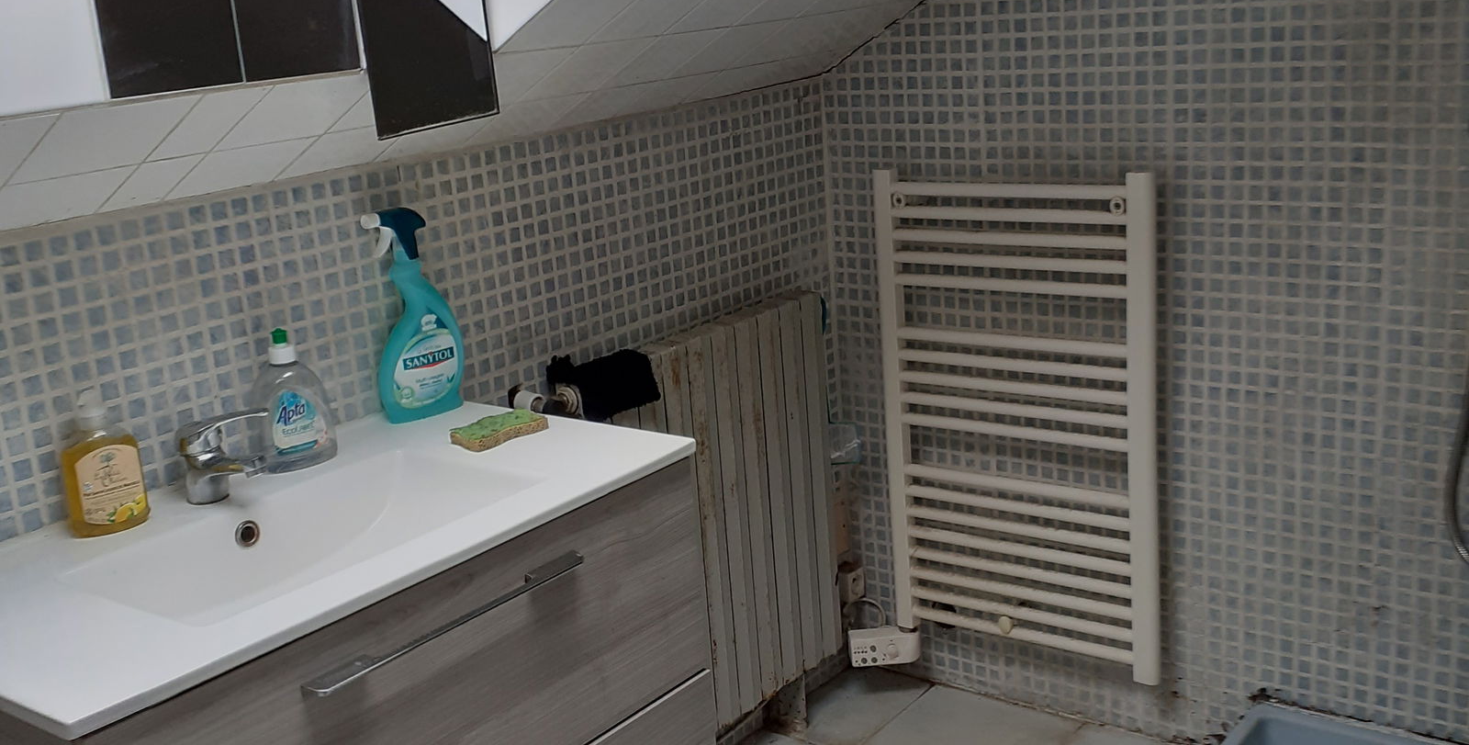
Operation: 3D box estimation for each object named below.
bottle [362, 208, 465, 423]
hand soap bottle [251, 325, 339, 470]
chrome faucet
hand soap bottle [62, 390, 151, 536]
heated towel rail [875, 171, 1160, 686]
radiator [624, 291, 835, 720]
[{"bbox_3d":[-0.422,-0.079,1.979,0.107,0.278,0.054,-15,18,-33],"label":"bottle"},{"bbox_3d":[-0.539,0.027,1.835,0.101,0.167,0.054,-15,18,-33],"label":"hand soap bottle"},{"bbox_3d":[-0.562,0.092,1.696,0.156,0.116,0.048,7,19,37],"label":"chrome faucet"},{"bbox_3d":[-0.685,0.095,1.651,0.075,0.153,0.048,-15,18,-33],"label":"hand soap bottle"},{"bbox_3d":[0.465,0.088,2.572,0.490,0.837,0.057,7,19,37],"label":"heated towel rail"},{"bbox_3d":[-0.032,0.282,2.527,0.067,0.716,0.616,7,19,37],"label":"radiator"}]

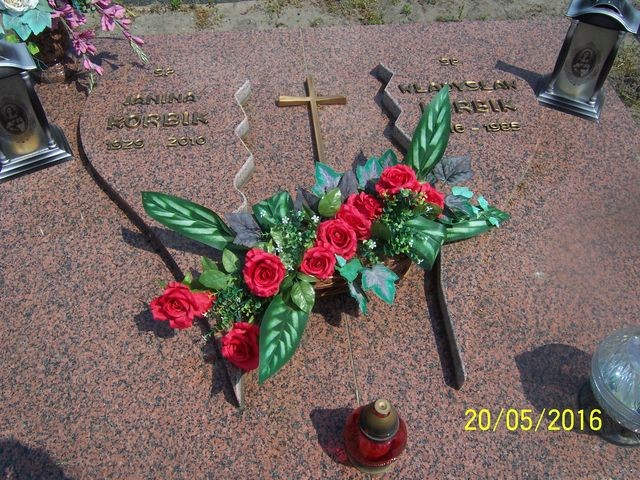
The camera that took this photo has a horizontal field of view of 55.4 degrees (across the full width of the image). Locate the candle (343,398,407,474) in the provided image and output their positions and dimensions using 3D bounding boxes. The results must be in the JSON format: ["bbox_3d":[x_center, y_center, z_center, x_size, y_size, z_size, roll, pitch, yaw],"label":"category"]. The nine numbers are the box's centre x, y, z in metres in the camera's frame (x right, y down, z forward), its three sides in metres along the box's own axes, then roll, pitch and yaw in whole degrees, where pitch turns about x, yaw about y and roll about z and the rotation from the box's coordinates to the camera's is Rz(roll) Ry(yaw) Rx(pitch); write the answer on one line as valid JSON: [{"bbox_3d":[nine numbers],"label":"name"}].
[{"bbox_3d":[0.088,0.297,0.956,0.100,0.153,0.100,0,46,0],"label":"candle"}]

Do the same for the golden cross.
[{"bbox_3d":[-0.013,-0.322,1.644,0.190,0.022,0.415,-4,46,-4],"label":"golden cross"}]

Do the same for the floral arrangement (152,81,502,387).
[{"bbox_3d":[0.035,-0.033,1.214,0.760,0.240,0.470,-19,49,-17],"label":"floral arrangement"}]

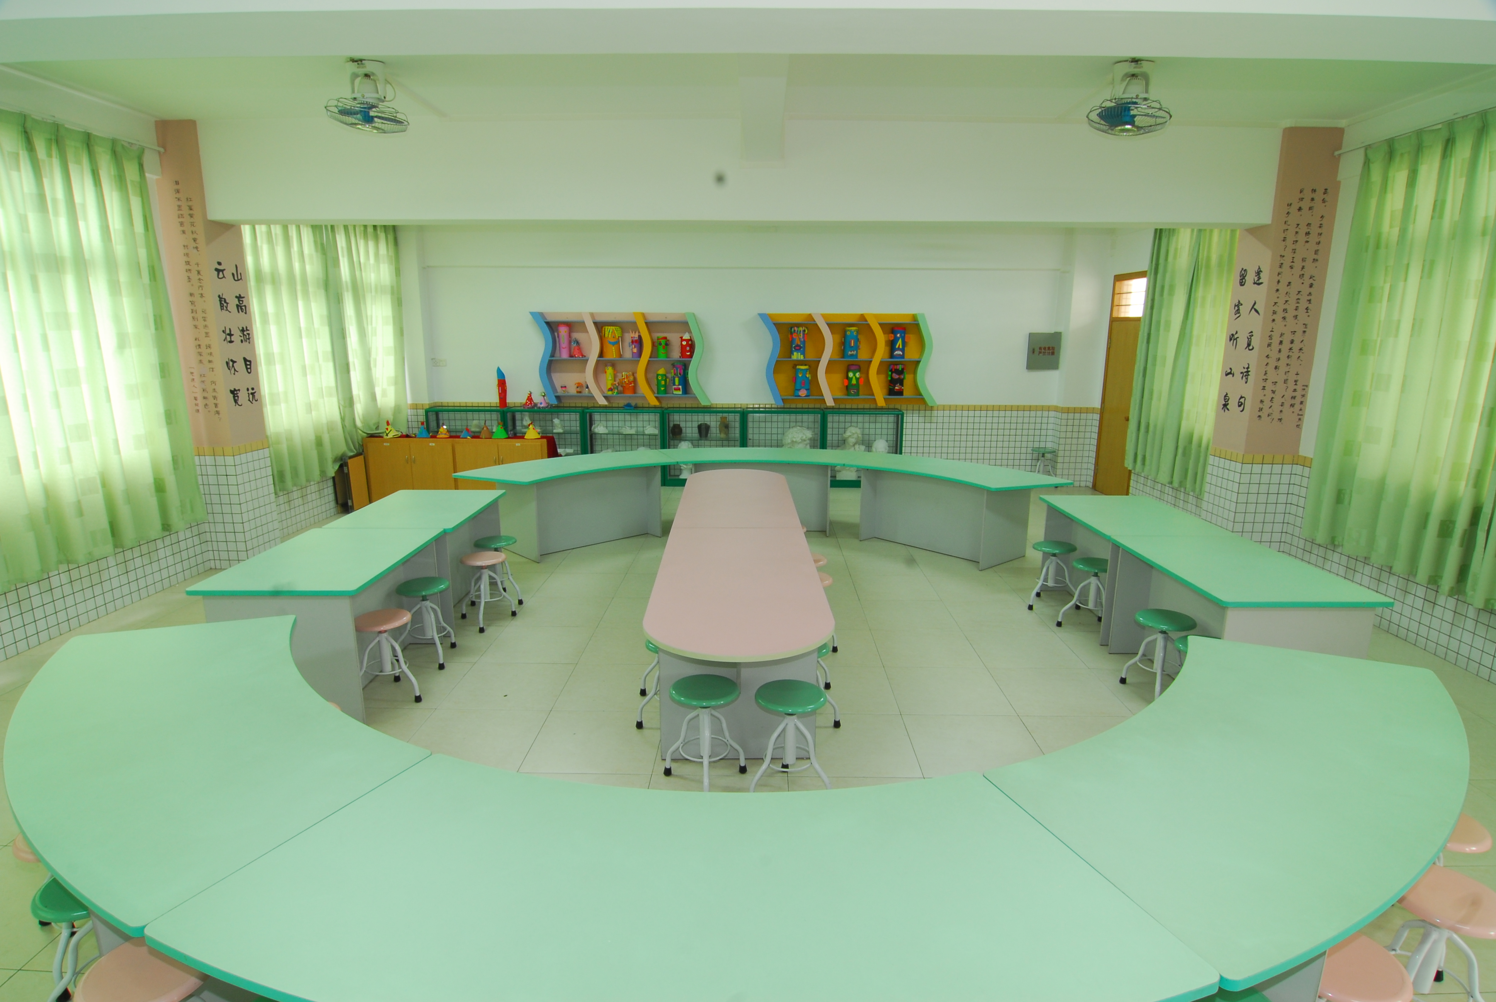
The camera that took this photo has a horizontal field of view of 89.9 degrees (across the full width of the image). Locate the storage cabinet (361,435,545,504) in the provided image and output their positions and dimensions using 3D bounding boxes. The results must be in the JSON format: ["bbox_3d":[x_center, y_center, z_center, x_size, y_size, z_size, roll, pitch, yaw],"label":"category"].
[{"bbox_3d":[-3.176,-0.326,8.390,1.990,0.790,0.370,0,13,1],"label":"storage cabinet"}]

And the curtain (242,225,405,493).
[{"bbox_3d":[-4.267,-1.687,7.871,0.200,2.770,2.920,0,13,1],"label":"curtain"}]

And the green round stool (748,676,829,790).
[{"bbox_3d":[0.182,1.040,3.216,0.360,0.479,0.360,0,12,0],"label":"green round stool"}]

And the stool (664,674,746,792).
[{"bbox_3d":[-0.185,1.042,3.234,0.375,0.475,0.370,0,13,1],"label":"stool"}]

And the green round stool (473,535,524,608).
[{"bbox_3d":[-1.863,0.517,5.584,0.360,0.469,0.360,0,12,0],"label":"green round stool"}]

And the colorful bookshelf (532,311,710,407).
[{"bbox_3d":[-1.571,-1.803,9.400,2.220,1.130,0.220,0,13,1],"label":"colorful bookshelf"}]

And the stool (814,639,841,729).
[{"bbox_3d":[0.260,0.939,3.704,0.370,0.465,0.370,0,13,1],"label":"stool"}]

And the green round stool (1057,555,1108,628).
[{"bbox_3d":[2.344,0.643,5.079,0.360,0.469,0.360,0,12,1],"label":"green round stool"}]

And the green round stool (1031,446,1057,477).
[{"bbox_3d":[3.726,-0.394,9.462,0.370,0.475,0.370,0,13,1],"label":"green round stool"}]

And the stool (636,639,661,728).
[{"bbox_3d":[-0.364,0.927,3.750,0.370,0.465,0.370,0,13,1],"label":"stool"}]

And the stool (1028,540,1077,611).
[{"bbox_3d":[2.240,0.549,5.517,0.360,0.463,0.360,0,12,1],"label":"stool"}]

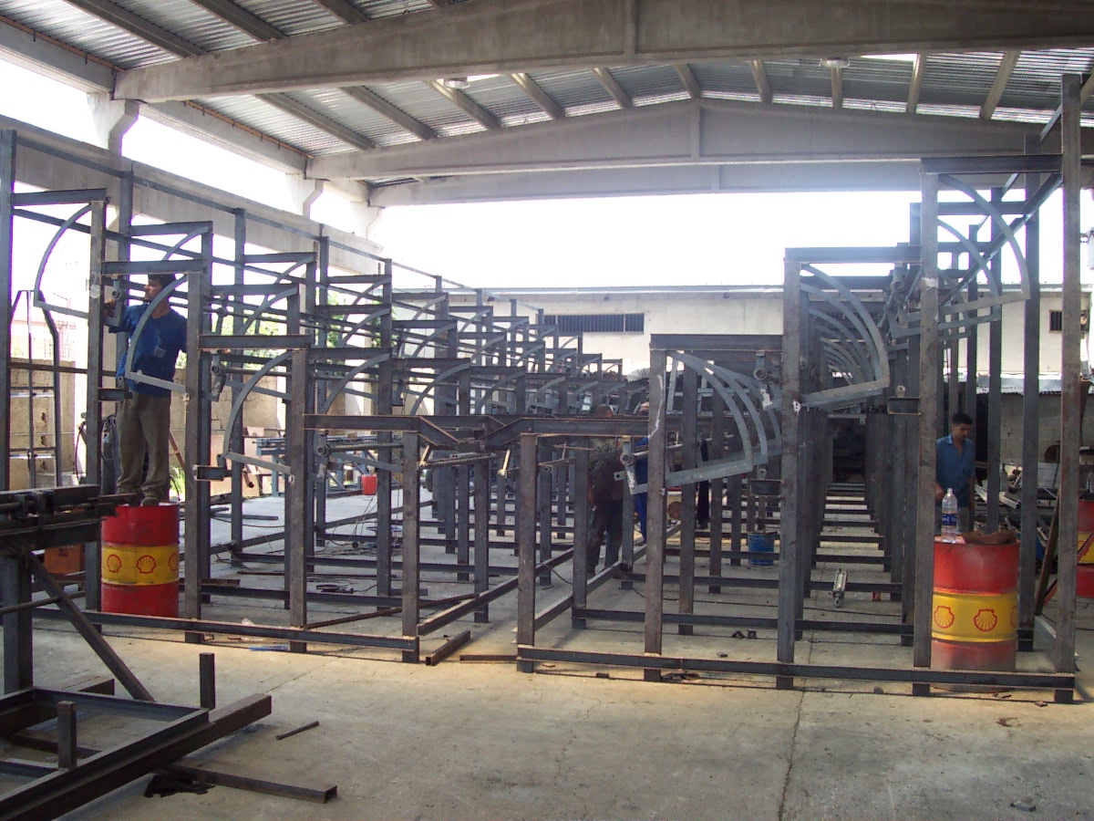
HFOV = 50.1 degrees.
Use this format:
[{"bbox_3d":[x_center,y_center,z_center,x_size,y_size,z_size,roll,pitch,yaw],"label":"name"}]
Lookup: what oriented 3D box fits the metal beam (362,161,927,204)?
[{"bbox_3d":[3.065,-4.662,22.331,13.900,1.000,0.290,1,0,15],"label":"metal beam"}]

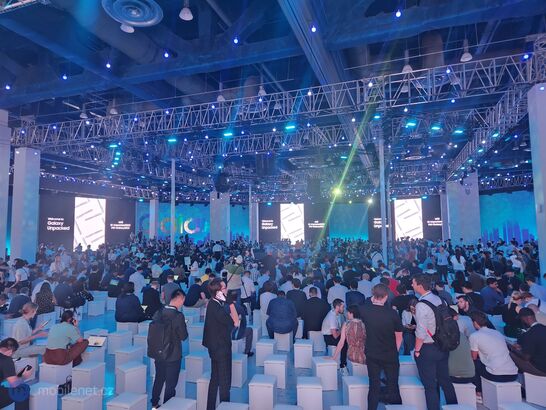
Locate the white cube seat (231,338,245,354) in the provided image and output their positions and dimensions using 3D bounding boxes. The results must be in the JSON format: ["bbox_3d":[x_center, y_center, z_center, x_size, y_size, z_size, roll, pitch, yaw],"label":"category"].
[{"bbox_3d":[-0.739,2.812,7.048,0.320,0.410,0.320,-2,-5,21],"label":"white cube seat"}]

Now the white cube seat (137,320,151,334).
[{"bbox_3d":[-2.799,2.855,8.169,0.310,0.385,0.310,-2,-5,11],"label":"white cube seat"}]

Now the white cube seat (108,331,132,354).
[{"bbox_3d":[-3.332,3.011,7.917,0.341,0.425,0.340,-3,-5,27],"label":"white cube seat"}]

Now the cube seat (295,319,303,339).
[{"bbox_3d":[0.563,3.037,8.979,0.341,0.425,0.340,-1,-5,7],"label":"cube seat"}]

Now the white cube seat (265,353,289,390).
[{"bbox_3d":[0.064,2.710,5.905,0.320,0.410,0.320,-1,-5,10],"label":"white cube seat"}]

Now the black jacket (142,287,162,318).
[{"bbox_3d":[-2.884,2.357,8.685,0.500,0.680,0.380,-1,-4,6],"label":"black jacket"}]

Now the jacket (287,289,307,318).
[{"bbox_3d":[0.571,2.344,8.636,0.540,0.680,0.420,-1,-4,5],"label":"jacket"}]

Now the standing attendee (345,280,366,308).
[{"bbox_3d":[1.989,2.496,8.791,0.520,1.300,0.720,-1,-4,5],"label":"standing attendee"}]

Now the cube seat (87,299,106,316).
[{"bbox_3d":[-5.320,3.129,10.963,0.310,0.385,0.310,-3,-5,25],"label":"cube seat"}]

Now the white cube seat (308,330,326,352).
[{"bbox_3d":[0.931,2.845,7.689,0.320,0.410,0.320,-1,-5,-1],"label":"white cube seat"}]

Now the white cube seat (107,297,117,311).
[{"bbox_3d":[-5.454,3.409,12.543,0.341,0.425,0.340,-2,-5,12],"label":"white cube seat"}]

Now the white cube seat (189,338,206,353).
[{"bbox_3d":[-1.439,2.823,7.094,0.320,0.410,0.320,-1,-5,9],"label":"white cube seat"}]

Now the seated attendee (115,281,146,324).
[{"bbox_3d":[-3.339,2.452,8.564,0.580,1.270,0.780,-1,-5,3],"label":"seated attendee"}]

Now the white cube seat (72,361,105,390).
[{"bbox_3d":[-2.766,2.622,5.457,0.310,0.385,0.310,-2,-5,15],"label":"white cube seat"}]

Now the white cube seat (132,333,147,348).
[{"bbox_3d":[-2.500,2.760,7.112,0.310,0.385,0.310,-1,-5,7],"label":"white cube seat"}]

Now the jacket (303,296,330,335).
[{"bbox_3d":[0.943,2.358,7.779,0.580,0.720,0.360,-1,-5,3],"label":"jacket"}]

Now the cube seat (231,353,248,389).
[{"bbox_3d":[-0.633,2.836,6.216,0.341,0.425,0.340,-2,-5,10],"label":"cube seat"}]

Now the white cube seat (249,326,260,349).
[{"bbox_3d":[-0.474,2.907,7.982,0.330,0.419,0.330,-1,-4,6],"label":"white cube seat"}]

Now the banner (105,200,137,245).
[{"bbox_3d":[-14.029,1.878,33.571,0.200,4.500,2.750,-5,-6,43],"label":"banner"}]

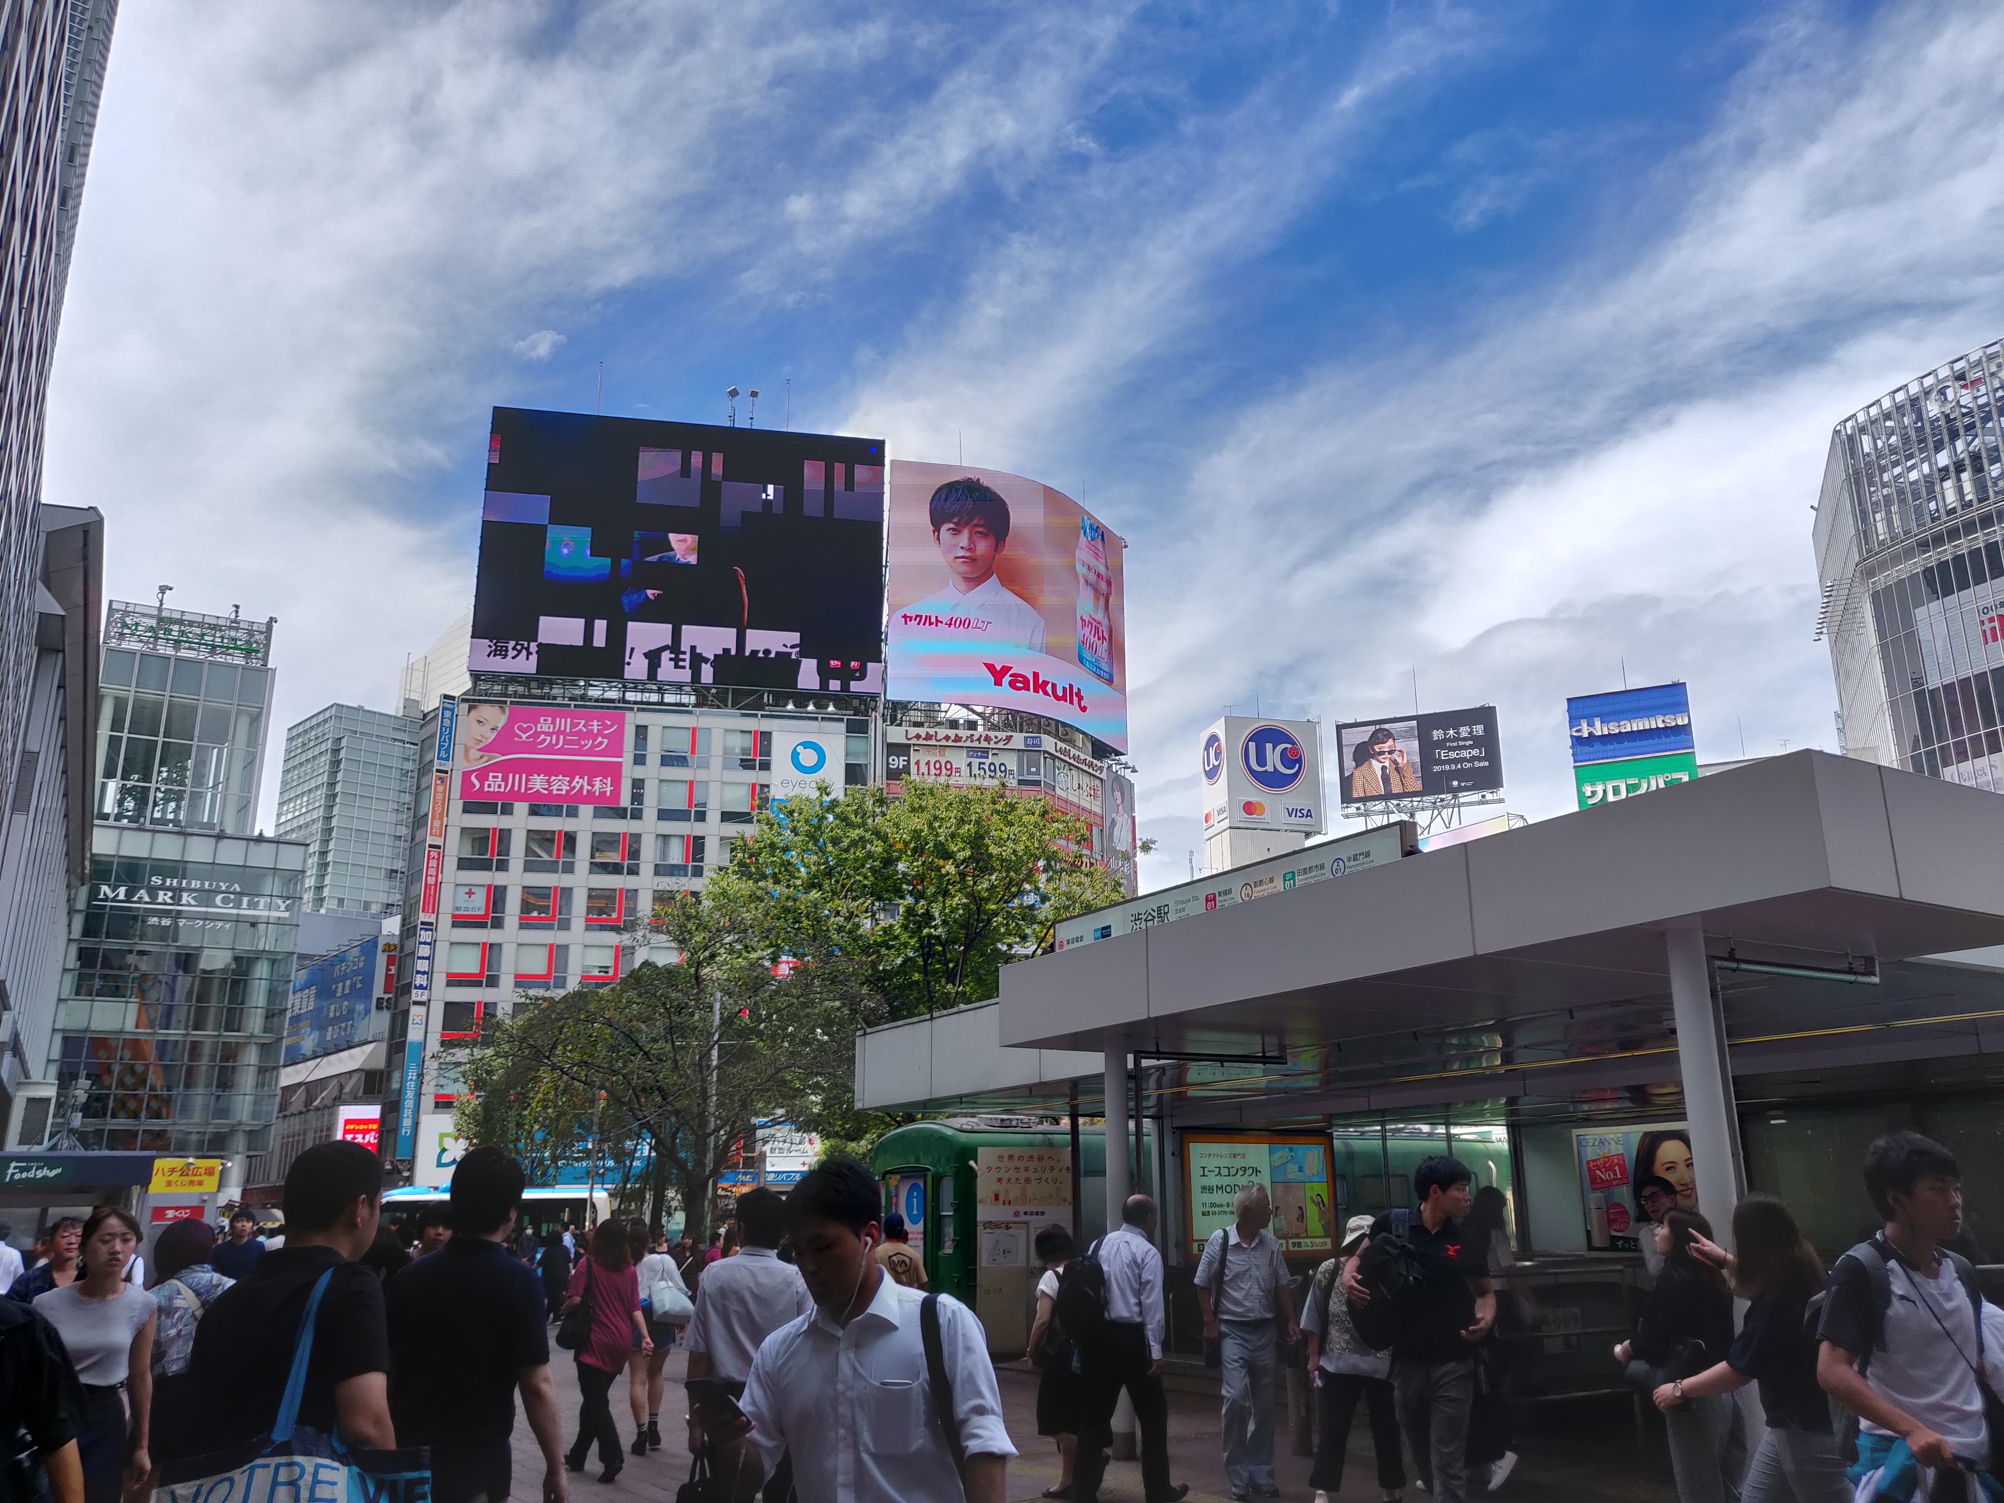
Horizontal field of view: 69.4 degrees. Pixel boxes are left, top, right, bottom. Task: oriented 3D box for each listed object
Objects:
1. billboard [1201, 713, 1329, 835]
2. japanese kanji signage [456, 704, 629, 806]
[{"bbox_3d":[27.845,3.350,154.560,10.343,11.879,6.380,4,-17,-13],"label":"billboard"},{"bbox_3d":[-26.835,0.273,85.086,9.055,5.711,0.300,3,-17,-11],"label":"japanese kanji signage"}]

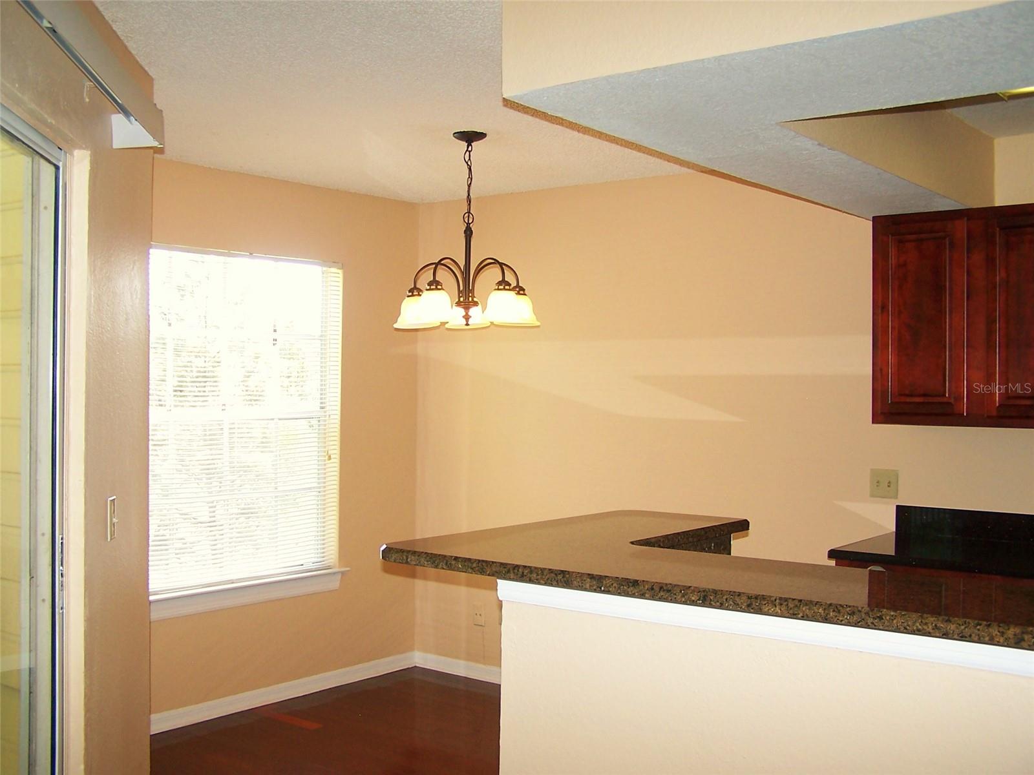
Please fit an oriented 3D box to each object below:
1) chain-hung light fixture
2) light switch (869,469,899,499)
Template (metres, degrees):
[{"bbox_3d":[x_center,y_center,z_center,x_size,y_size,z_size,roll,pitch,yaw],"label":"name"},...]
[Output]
[{"bbox_3d":[-0.187,-0.608,4.389,0.585,0.735,0.580,0,0,0],"label":"chain-hung light fixture"},{"bbox_3d":[1.439,0.379,4.456,0.115,0.115,0.014,0,0,38],"label":"light switch"}]

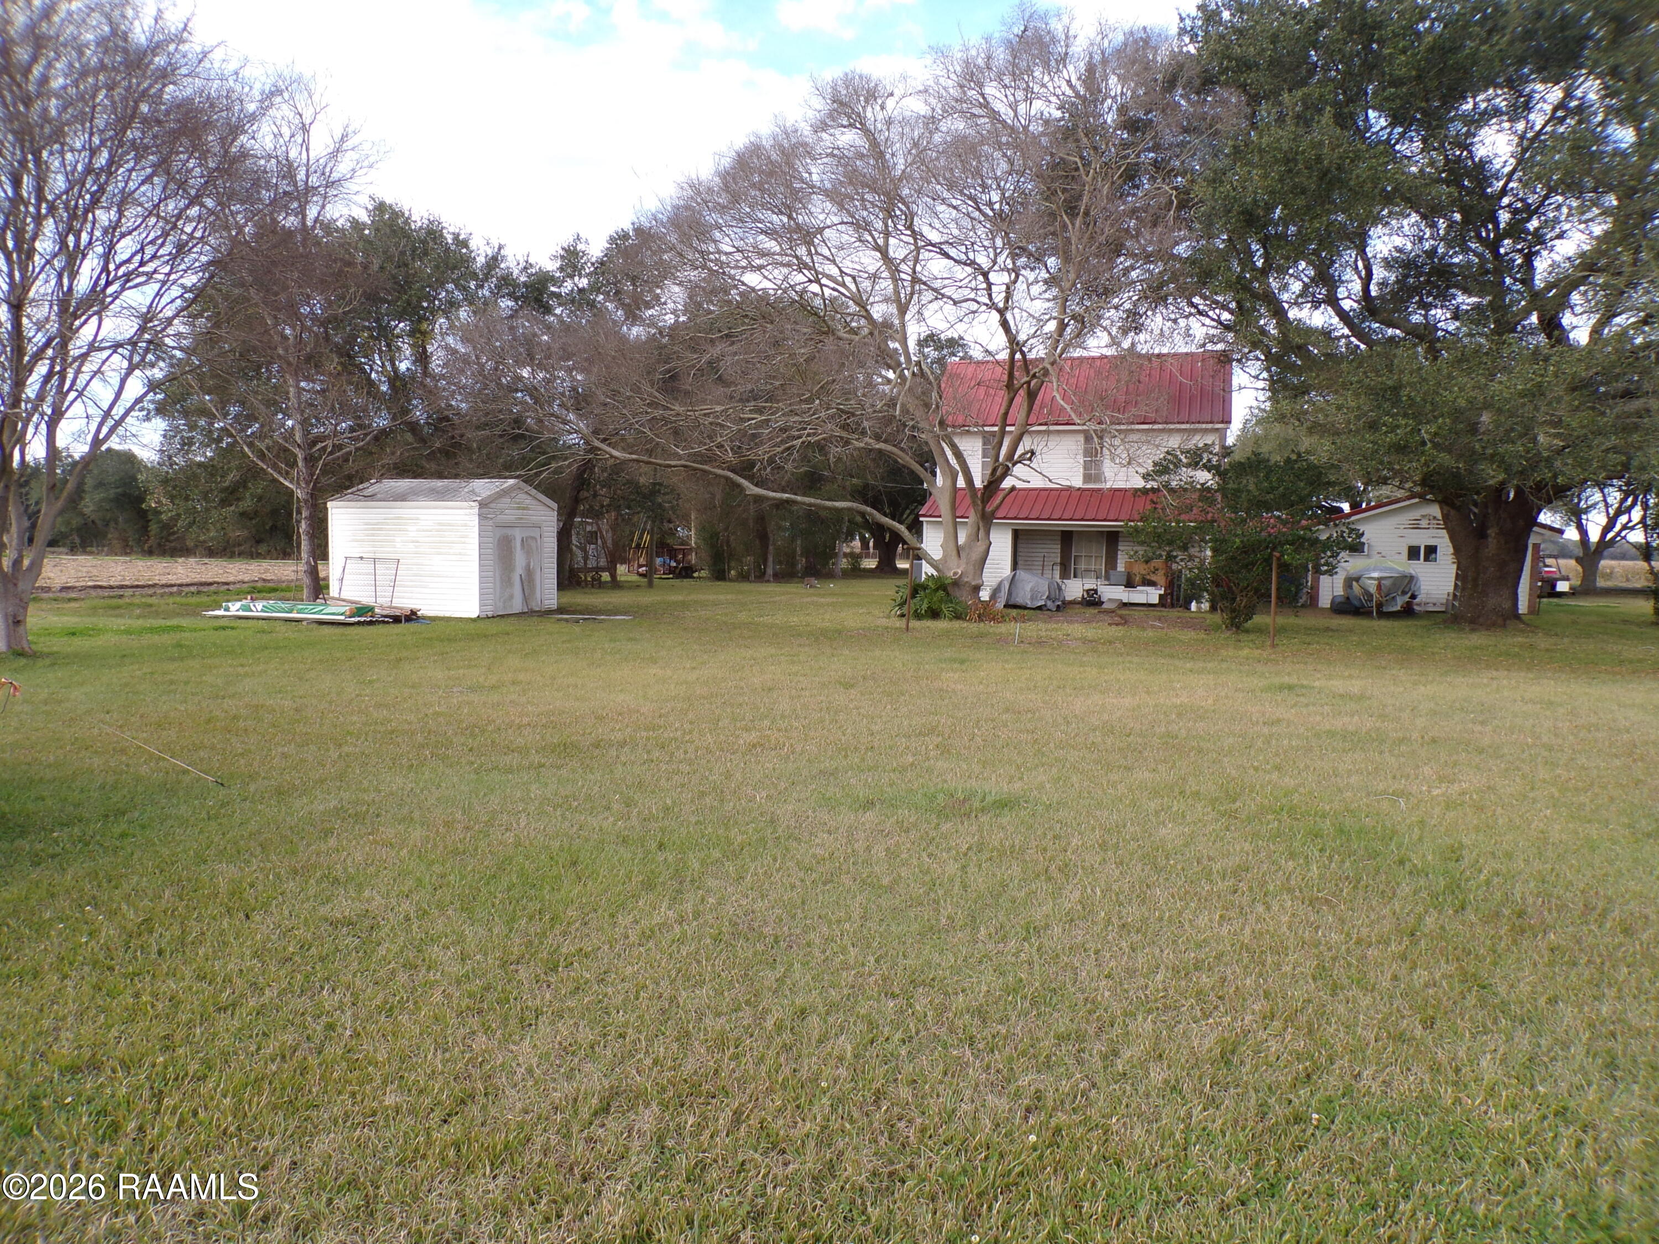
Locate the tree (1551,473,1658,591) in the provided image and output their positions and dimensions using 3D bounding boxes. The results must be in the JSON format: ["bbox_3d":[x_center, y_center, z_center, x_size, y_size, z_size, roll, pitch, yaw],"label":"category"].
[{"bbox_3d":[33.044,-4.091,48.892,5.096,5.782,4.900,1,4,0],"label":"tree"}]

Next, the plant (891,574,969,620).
[{"bbox_3d":[2.282,-0.606,26.323,1.715,1.029,1.568,1,4,0],"label":"plant"}]

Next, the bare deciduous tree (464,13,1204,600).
[{"bbox_3d":[0.199,-7.089,27.888,16.954,13.628,13.230,1,4,0],"label":"bare deciduous tree"}]

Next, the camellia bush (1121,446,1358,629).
[{"bbox_3d":[8.412,-1.649,23.357,4.410,3.696,4.018,1,4,0],"label":"camellia bush"}]

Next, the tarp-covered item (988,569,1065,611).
[{"bbox_3d":[5.206,-0.843,30.199,1.813,0.991,1.078,2,4,20],"label":"tarp-covered item"}]

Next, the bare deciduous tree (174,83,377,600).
[{"bbox_3d":[-13.138,-6.511,27.357,4.606,12.220,4.606,1,4,0],"label":"bare deciduous tree"}]

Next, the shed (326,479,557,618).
[{"bbox_3d":[-8.831,-1.779,26.684,3.802,3.033,3.479,2,4,15],"label":"shed"}]

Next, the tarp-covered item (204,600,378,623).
[{"bbox_3d":[-11.084,-0.272,23.810,3.087,0.353,1.127,2,4,17],"label":"tarp-covered item"}]

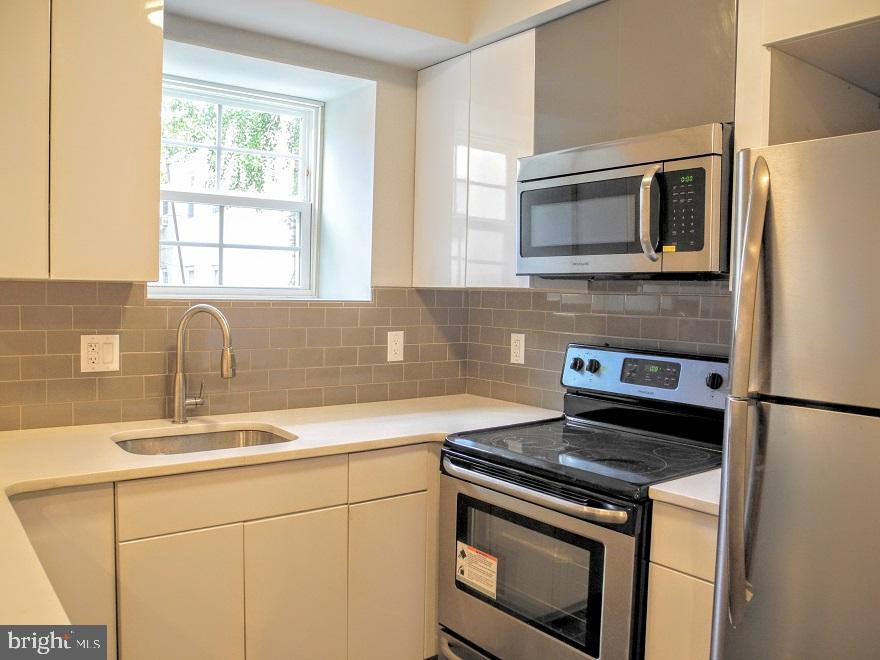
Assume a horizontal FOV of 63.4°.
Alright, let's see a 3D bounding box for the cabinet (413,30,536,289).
[{"bbox_3d":[0.234,-0.622,2.823,0.321,0.917,0.688,-1,3,-39],"label":"cabinet"}]

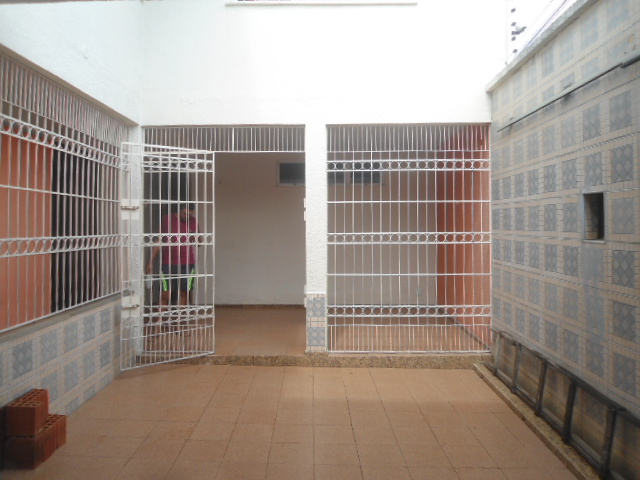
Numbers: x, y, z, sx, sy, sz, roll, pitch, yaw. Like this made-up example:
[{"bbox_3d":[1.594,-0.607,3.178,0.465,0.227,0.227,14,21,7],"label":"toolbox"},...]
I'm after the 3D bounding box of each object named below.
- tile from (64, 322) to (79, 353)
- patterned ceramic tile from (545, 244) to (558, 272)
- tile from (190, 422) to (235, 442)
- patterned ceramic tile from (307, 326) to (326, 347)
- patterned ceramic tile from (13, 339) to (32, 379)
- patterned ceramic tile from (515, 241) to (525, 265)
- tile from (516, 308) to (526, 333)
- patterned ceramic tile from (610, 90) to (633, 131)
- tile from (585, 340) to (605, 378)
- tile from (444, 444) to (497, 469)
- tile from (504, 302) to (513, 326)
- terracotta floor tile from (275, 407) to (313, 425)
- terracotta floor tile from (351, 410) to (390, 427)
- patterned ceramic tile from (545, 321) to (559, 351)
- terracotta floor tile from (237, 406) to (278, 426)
[{"bbox_3d":[-1.995,0.781,3.849,0.010,0.205,0.205,0,2,-1],"label":"tile"},{"bbox_3d":[1.883,0.150,3.910,0.010,0.213,0.213,0,2,1],"label":"patterned ceramic tile"},{"bbox_3d":[-0.791,1.423,3.546,0.300,0.010,0.300,0,2,-1],"label":"tile"},{"bbox_3d":[-0.039,1.080,5.369,0.220,0.215,0.010,0,2,-1],"label":"patterned ceramic tile"},{"bbox_3d":[-1.995,0.806,3.215,0.010,0.205,0.205,0,2,-1],"label":"patterned ceramic tile"},{"bbox_3d":[1.931,0.120,4.632,0.010,0.218,0.218,0,2,1],"label":"patterned ceramic tile"},{"bbox_3d":[1.864,0.746,4.451,0.012,0.207,0.210,-1,2,1],"label":"tile"},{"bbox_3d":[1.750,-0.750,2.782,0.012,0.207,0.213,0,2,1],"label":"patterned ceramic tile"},{"bbox_3d":[1.825,0.792,3.185,0.010,0.207,0.207,0,1,1],"label":"tile"},{"bbox_3d":[1.020,1.482,3.281,0.300,0.010,0.300,0,2,-1],"label":"tile"},{"bbox_3d":[1.817,0.715,4.640,0.010,0.203,0.203,0,1,1],"label":"tile"},{"bbox_3d":[-0.205,1.428,3.878,0.300,0.010,0.300,0,2,-1],"label":"terracotta floor tile"},{"bbox_3d":[0.405,1.445,3.874,0.300,0.010,0.300,0,2,-1],"label":"terracotta floor tile"},{"bbox_3d":[1.920,0.790,3.976,0.010,0.218,0.218,0,2,1],"label":"patterned ceramic tile"},{"bbox_3d":[-0.494,1.415,3.850,0.300,0.012,0.300,2,2,-1],"label":"terracotta floor tile"}]

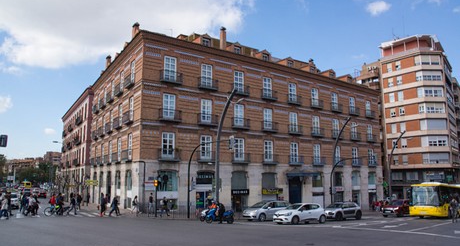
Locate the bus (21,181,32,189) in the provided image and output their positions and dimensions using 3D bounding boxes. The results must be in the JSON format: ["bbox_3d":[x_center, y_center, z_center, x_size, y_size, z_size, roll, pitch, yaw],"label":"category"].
[{"bbox_3d":[-56.274,17.616,95.434,2.150,2.800,6.000,6,-11,-35],"label":"bus"}]

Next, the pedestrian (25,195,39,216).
[{"bbox_3d":[-14.491,6.004,25.267,0.650,1.620,0.550,5,-11,-29],"label":"pedestrian"}]

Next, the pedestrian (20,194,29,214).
[{"bbox_3d":[-16.758,6.689,28.269,0.520,1.710,0.480,2,-9,-12],"label":"pedestrian"}]

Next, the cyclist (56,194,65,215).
[{"bbox_3d":[-12.558,6.013,25.670,0.500,1.670,0.500,5,-11,-29],"label":"cyclist"}]

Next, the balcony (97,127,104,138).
[{"bbox_3d":[-17.306,1.295,46.439,0.500,1.200,2.200,5,-10,-31],"label":"balcony"}]

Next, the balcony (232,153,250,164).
[{"bbox_3d":[1.320,4.193,40.544,2.155,1.248,0.598,6,-11,-36],"label":"balcony"}]

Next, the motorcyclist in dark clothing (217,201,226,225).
[{"bbox_3d":[-0.674,6.860,26.365,0.550,1.660,0.550,3,-9,-22],"label":"motorcyclist in dark clothing"}]

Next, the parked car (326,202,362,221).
[{"bbox_3d":[10.437,8.219,32.218,4.160,1.490,1.770,5,-10,-30],"label":"parked car"}]

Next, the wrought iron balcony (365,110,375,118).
[{"bbox_3d":[22.093,-1.241,54.066,2.200,1.150,0.500,6,-11,-36],"label":"wrought iron balcony"}]

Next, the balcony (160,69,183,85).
[{"bbox_3d":[-5.759,-4.404,34.045,2.226,1.144,0.546,6,-11,-35],"label":"balcony"}]

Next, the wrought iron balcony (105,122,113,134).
[{"bbox_3d":[-14.588,0.683,41.641,0.500,1.150,2.200,5,-10,-31],"label":"wrought iron balcony"}]

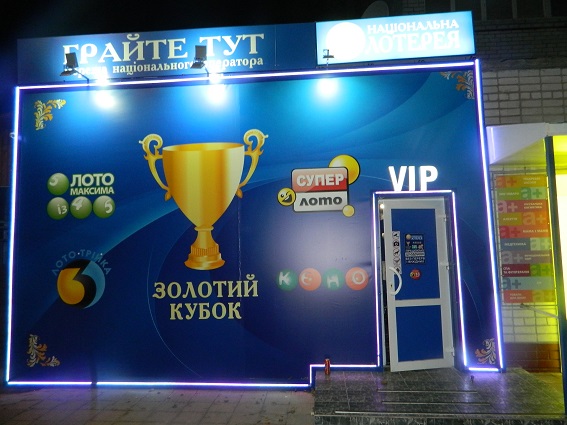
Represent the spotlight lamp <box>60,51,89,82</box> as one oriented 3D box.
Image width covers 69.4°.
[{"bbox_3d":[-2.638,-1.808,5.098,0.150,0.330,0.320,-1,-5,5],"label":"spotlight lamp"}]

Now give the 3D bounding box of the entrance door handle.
[{"bbox_3d":[1.340,0.818,4.890,0.120,0.335,0.085,0,-5,-10],"label":"entrance door handle"}]

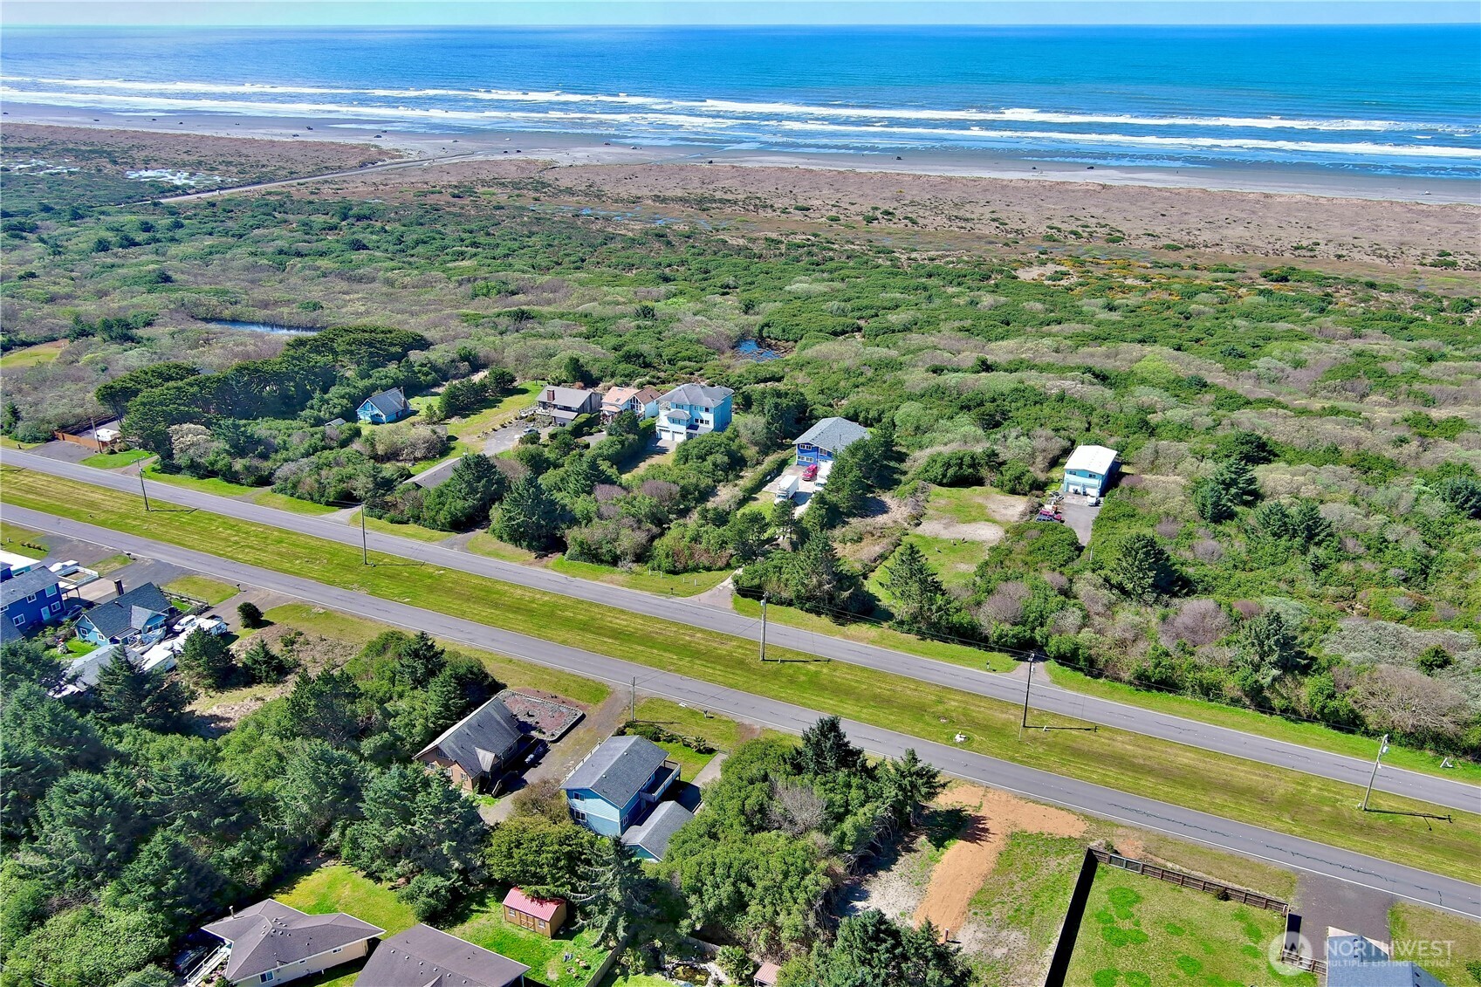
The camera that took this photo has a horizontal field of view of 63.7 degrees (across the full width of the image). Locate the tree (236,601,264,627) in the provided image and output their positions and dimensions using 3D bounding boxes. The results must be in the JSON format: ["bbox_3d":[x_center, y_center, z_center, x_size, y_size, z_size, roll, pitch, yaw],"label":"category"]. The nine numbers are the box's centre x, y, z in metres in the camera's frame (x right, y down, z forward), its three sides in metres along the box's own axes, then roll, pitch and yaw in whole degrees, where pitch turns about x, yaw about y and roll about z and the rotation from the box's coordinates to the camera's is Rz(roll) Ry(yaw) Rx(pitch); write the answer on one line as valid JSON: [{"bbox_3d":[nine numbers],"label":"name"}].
[{"bbox_3d":[-81.523,20.007,198.135,4.300,4.300,4.300,0,22,0],"label":"tree"}]

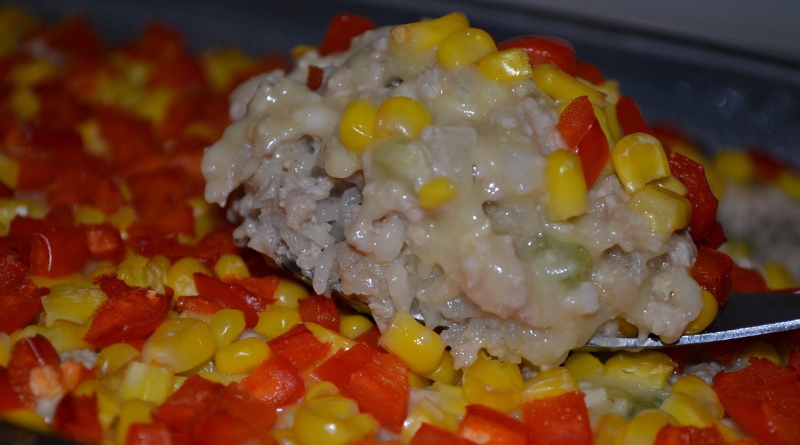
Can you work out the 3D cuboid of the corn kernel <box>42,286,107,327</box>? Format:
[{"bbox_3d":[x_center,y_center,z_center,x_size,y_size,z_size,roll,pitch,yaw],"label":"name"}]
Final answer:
[{"bbox_3d":[-0.054,0.014,0.279,0.011,0.006,0.007,0,27,0],"label":"corn kernel"}]

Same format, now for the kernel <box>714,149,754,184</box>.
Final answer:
[{"bbox_3d":[0.066,-0.011,0.328,0.008,0.006,0.007,0,27,0],"label":"kernel"}]

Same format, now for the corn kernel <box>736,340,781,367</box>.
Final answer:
[{"bbox_3d":[0.054,0.021,0.249,0.007,0.006,0.007,0,26,0],"label":"corn kernel"}]

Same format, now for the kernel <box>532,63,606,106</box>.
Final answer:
[{"bbox_3d":[0.026,-0.021,0.261,0.012,0.005,0.007,25,20,-6],"label":"kernel"}]

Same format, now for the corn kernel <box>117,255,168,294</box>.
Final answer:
[{"bbox_3d":[-0.044,0.009,0.289,0.009,0.006,0.007,0,27,0],"label":"corn kernel"}]

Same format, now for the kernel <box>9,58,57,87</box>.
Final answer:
[{"bbox_3d":[-0.082,-0.034,0.373,0.010,0.006,0.007,0,27,0],"label":"kernel"}]

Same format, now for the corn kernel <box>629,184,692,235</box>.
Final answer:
[{"bbox_3d":[0.040,-0.002,0.258,0.009,0.007,0.006,14,16,-16],"label":"corn kernel"}]

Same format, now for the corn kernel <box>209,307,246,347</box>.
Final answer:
[{"bbox_3d":[-0.026,0.016,0.256,0.005,0.005,0.006,2,51,25],"label":"corn kernel"}]

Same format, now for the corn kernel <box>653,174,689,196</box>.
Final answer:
[{"bbox_3d":[0.041,-0.006,0.259,0.009,0.005,0.007,19,34,-24],"label":"corn kernel"}]

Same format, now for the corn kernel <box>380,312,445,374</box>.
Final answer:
[{"bbox_3d":[0.002,0.018,0.248,0.010,0.006,0.007,35,27,14],"label":"corn kernel"}]

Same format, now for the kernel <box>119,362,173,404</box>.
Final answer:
[{"bbox_3d":[-0.037,0.024,0.244,0.007,0.006,0.006,-3,32,-5],"label":"kernel"}]

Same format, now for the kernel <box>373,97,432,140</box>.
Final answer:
[{"bbox_3d":[0.000,-0.015,0.252,0.009,0.009,0.006,4,51,-5],"label":"kernel"}]

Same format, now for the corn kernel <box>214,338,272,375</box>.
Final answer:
[{"bbox_3d":[-0.023,0.020,0.249,0.008,0.005,0.006,-17,38,-7],"label":"corn kernel"}]

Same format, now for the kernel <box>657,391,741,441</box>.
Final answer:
[{"bbox_3d":[0.043,0.028,0.241,0.012,0.005,0.007,26,27,6],"label":"kernel"}]

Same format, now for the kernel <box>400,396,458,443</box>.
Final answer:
[{"bbox_3d":[0.004,0.029,0.240,0.009,0.005,0.007,-13,36,-27],"label":"kernel"}]

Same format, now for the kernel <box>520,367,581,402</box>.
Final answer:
[{"bbox_3d":[0.022,0.025,0.249,0.009,0.005,0.008,-19,35,-18],"label":"kernel"}]

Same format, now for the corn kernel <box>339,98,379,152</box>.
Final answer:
[{"bbox_3d":[-0.006,-0.015,0.266,0.007,0.008,0.006,0,15,0],"label":"corn kernel"}]

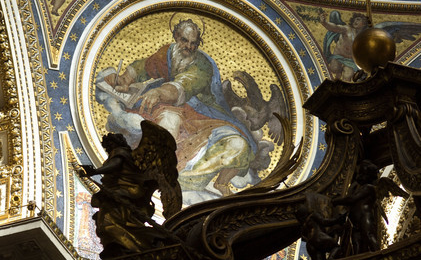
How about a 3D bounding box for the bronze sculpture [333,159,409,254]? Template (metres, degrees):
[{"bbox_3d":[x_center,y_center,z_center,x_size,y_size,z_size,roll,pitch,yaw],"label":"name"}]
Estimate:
[{"bbox_3d":[3.697,1.903,34.372,1.250,2.600,1.250,26,-42,-33],"label":"bronze sculpture"}]

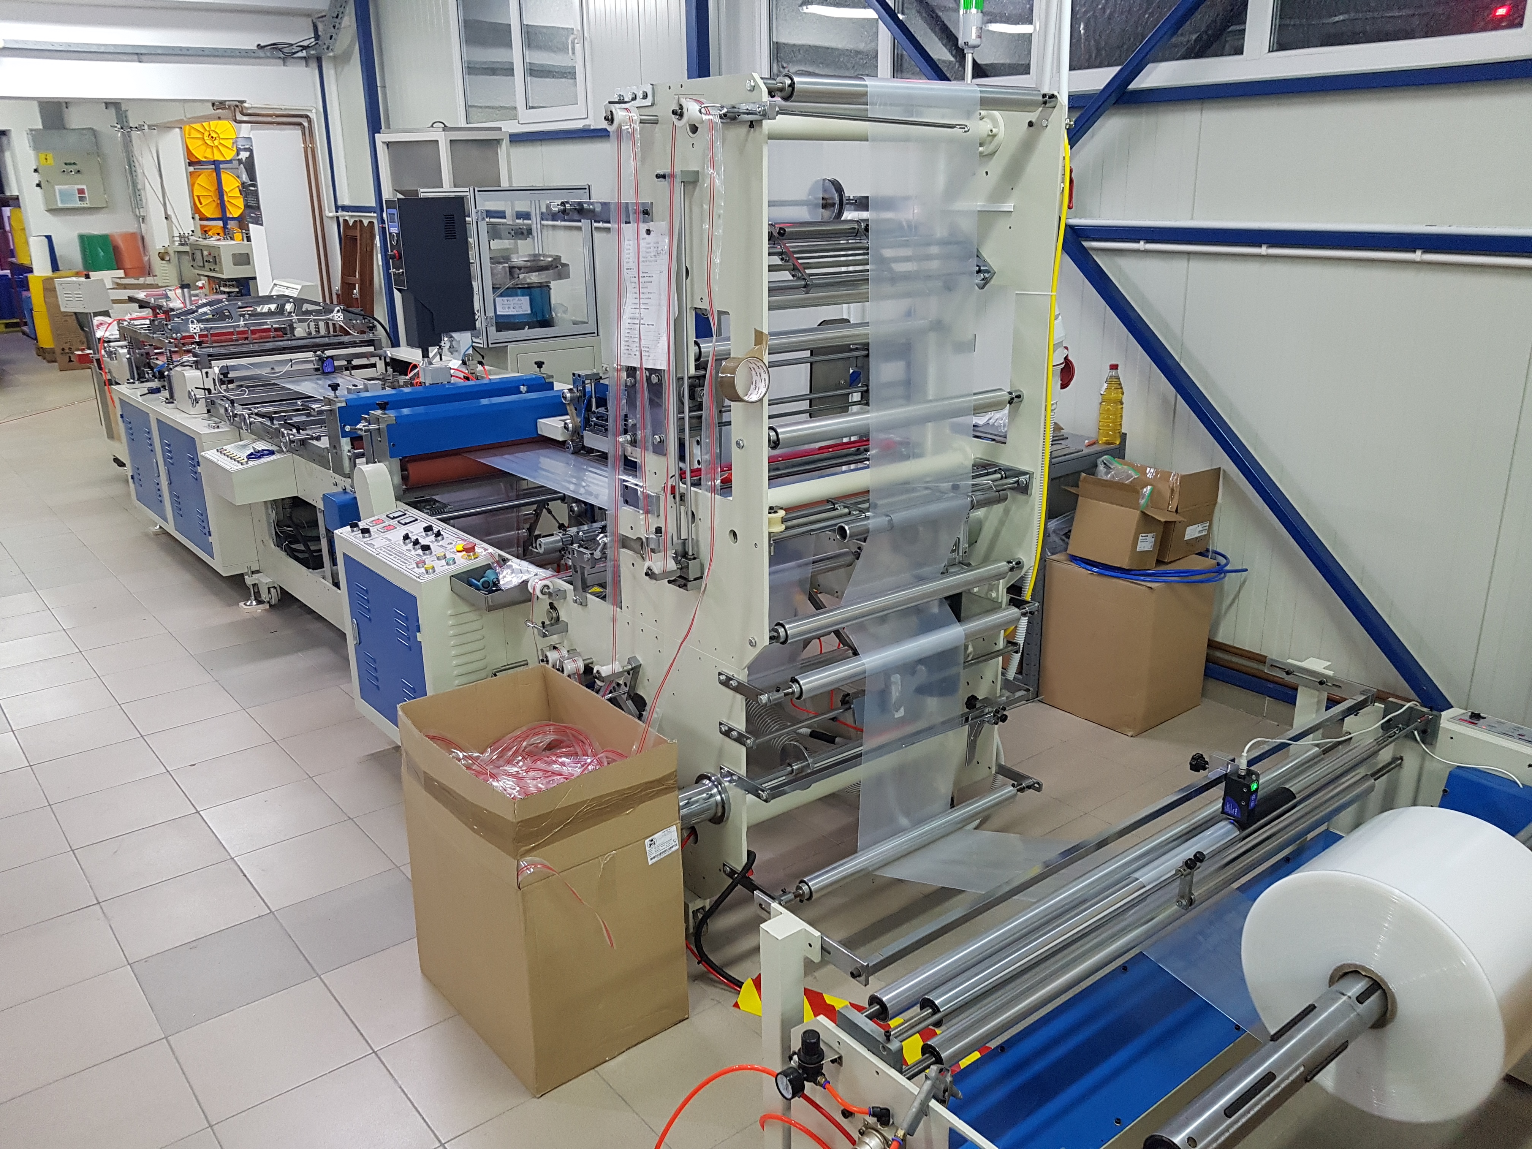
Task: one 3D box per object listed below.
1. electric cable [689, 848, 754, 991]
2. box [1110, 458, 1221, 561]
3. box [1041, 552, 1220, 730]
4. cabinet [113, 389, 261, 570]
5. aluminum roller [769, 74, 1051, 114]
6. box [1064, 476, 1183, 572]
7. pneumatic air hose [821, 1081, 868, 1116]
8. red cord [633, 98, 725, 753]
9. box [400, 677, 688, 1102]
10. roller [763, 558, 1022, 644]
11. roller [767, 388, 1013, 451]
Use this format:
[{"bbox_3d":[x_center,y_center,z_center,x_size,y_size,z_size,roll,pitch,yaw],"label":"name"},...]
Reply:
[{"bbox_3d":[-0.098,0.781,2.682,0.118,0.302,0.171,-15,23,-38],"label":"electric cable"},{"bbox_3d":[1.400,-0.239,4.090,0.249,0.302,0.262,-13,22,-35],"label":"box"},{"bbox_3d":[1.284,0.209,4.075,0.421,0.538,0.381,-15,23,-38],"label":"box"},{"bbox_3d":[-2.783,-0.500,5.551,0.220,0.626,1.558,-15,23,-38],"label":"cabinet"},{"bbox_3d":[0.319,-0.960,2.307,0.775,0.050,0.050,-15,23,-38],"label":"aluminum roller"},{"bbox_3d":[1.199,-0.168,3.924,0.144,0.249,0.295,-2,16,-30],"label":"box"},{"bbox_3d":[0.116,0.750,1.660,0.020,0.030,0.092,-15,23,-38],"label":"pneumatic air hose"},{"bbox_3d":[-0.160,-0.245,2.261,0.171,1.286,0.108,-15,23,-38],"label":"red cord"},{"bbox_3d":[-0.487,0.636,2.523,0.376,0.682,0.526,-15,23,-38],"label":"box"},{"bbox_3d":[0.315,0.054,2.640,0.775,0.050,0.050,-15,23,-38],"label":"roller"},{"bbox_3d":[0.300,-0.349,2.528,0.755,0.050,0.050,-15,23,-38],"label":"roller"}]

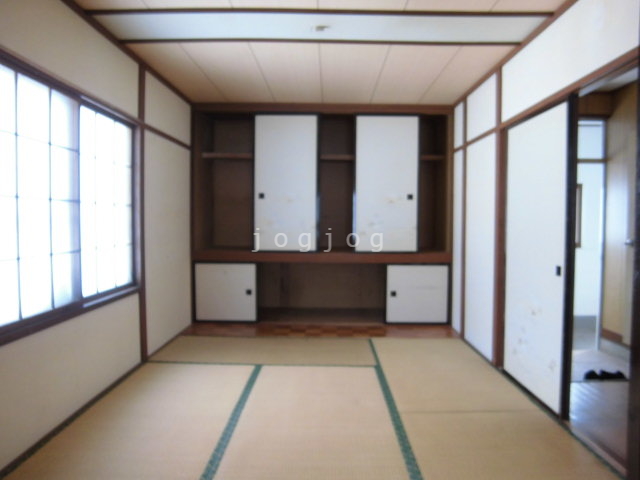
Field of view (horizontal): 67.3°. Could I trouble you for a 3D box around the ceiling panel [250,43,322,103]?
[{"bbox_3d":[-0.231,-1.379,4.133,0.479,0.025,1.706,0,2,1],"label":"ceiling panel"}]

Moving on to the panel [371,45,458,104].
[{"bbox_3d":[0.743,-1.374,4.116,0.485,0.025,1.706,0,2,1],"label":"panel"}]

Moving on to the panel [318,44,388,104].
[{"bbox_3d":[0.255,-1.377,4.125,0.491,0.025,1.706,0,2,1],"label":"panel"}]

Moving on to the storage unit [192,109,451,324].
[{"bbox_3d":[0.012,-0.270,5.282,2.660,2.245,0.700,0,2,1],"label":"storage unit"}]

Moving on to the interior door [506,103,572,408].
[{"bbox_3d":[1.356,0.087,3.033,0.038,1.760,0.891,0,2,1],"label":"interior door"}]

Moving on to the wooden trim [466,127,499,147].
[{"bbox_3d":[1.337,-0.858,3.975,0.028,0.036,0.799,0,2,1],"label":"wooden trim"}]

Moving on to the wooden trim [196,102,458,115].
[{"bbox_3d":[0.030,-1.359,5.005,2.678,0.095,0.060,0,2,1],"label":"wooden trim"}]

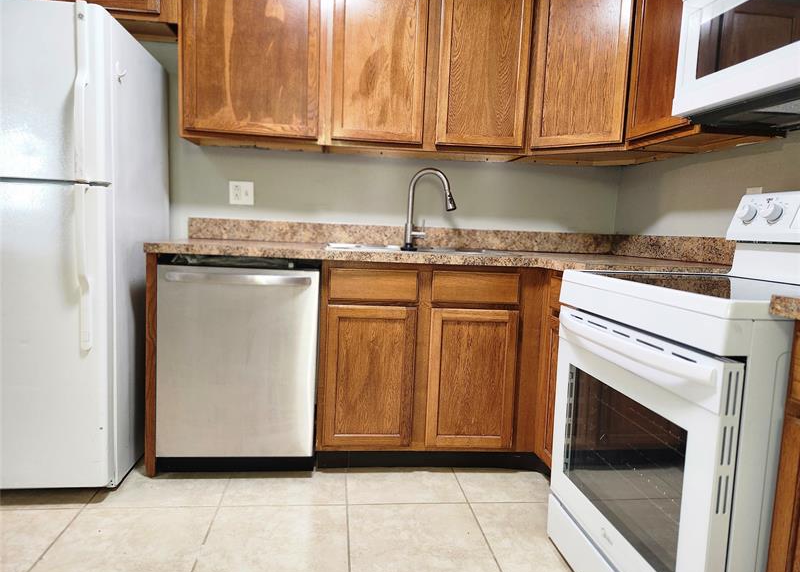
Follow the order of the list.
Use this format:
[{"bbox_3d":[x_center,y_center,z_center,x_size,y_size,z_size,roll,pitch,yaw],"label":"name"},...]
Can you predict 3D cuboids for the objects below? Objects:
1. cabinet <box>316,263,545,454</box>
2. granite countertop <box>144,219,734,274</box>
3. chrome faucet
[{"bbox_3d":[0.099,0.278,2.459,0.923,0.803,0.628,2,6,-6],"label":"cabinet"},{"bbox_3d":[0.116,-0.179,2.246,2.177,0.148,0.960,2,6,-6],"label":"granite countertop"},{"bbox_3d":[0.148,-0.371,2.581,0.261,0.395,0.073,4,6,14],"label":"chrome faucet"}]

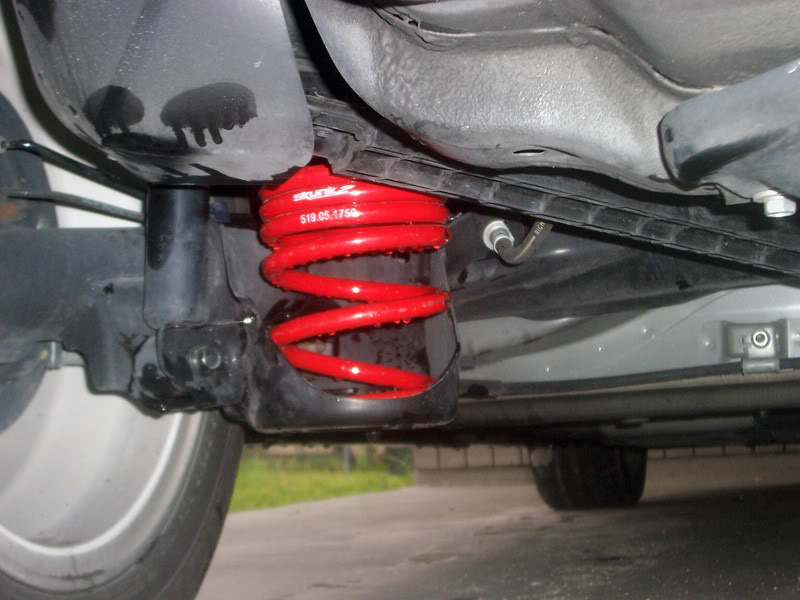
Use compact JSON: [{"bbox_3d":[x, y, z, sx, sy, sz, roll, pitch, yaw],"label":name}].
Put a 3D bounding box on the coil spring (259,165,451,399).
[{"bbox_3d":[-0.025,-0.005,0.865,0.106,0.144,0.106,-1,-1,0],"label":"coil spring"}]

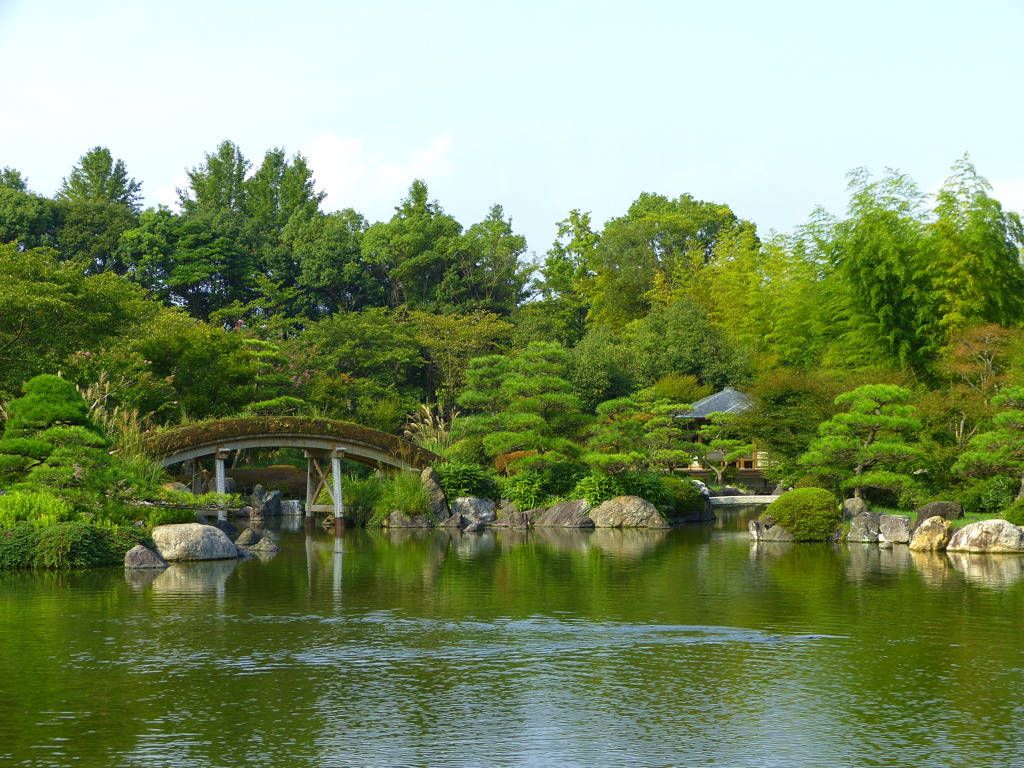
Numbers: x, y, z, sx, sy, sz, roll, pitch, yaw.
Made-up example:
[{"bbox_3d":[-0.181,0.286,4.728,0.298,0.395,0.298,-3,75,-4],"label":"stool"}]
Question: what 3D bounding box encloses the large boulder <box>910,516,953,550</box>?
[{"bbox_3d":[10.001,3.574,44.480,1.026,0.823,0.900,0,-2,0],"label":"large boulder"}]

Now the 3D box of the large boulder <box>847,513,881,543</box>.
[{"bbox_3d":[10.209,4.143,54.129,0.988,0.820,0.850,0,-2,0],"label":"large boulder"}]

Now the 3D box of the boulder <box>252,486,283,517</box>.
[{"bbox_3d":[-9.408,4.464,71.416,1.226,1.226,1.000,0,-2,0],"label":"boulder"}]

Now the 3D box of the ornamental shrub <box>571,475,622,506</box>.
[{"bbox_3d":[3.113,3.970,68.646,1.915,1.271,1.500,0,-2,0],"label":"ornamental shrub"}]

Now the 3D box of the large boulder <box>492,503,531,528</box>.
[{"bbox_3d":[-0.017,4.485,63.941,1.304,0.837,0.950,0,-2,0],"label":"large boulder"}]

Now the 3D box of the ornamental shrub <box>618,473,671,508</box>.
[{"bbox_3d":[4.287,3.429,60.293,1.682,1.132,1.500,0,-2,0],"label":"ornamental shrub"}]

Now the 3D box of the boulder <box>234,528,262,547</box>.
[{"bbox_3d":[-6.650,3.860,46.940,0.680,0.441,0.650,0,-2,0],"label":"boulder"}]

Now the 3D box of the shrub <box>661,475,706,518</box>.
[{"bbox_3d":[6.002,3.920,65.225,1.610,1.435,1.500,0,-2,0],"label":"shrub"}]

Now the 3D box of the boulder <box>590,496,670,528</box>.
[{"bbox_3d":[4.064,4.380,63.910,2.744,1.043,1.700,0,-2,0],"label":"boulder"}]

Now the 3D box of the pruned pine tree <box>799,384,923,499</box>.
[{"bbox_3d":[9.582,1.579,51.167,3.432,3.130,3.100,0,-2,0],"label":"pruned pine tree"}]

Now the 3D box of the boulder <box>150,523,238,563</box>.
[{"bbox_3d":[-7.663,3.785,44.980,2.124,0.883,1.500,0,-2,0],"label":"boulder"}]

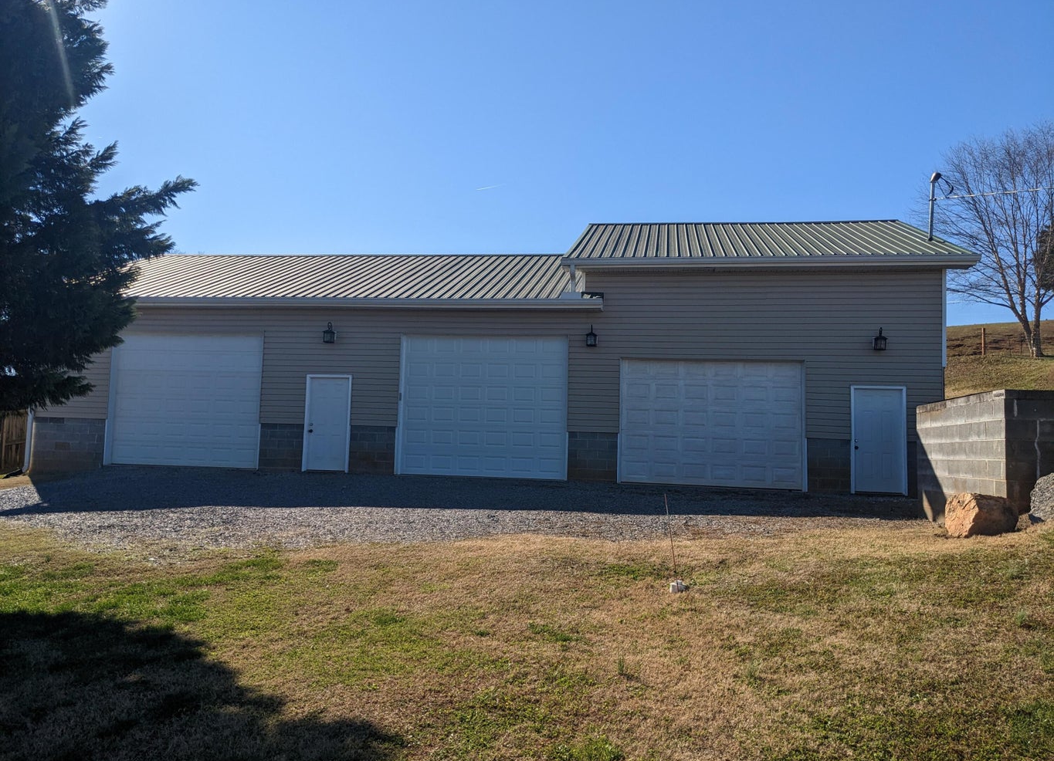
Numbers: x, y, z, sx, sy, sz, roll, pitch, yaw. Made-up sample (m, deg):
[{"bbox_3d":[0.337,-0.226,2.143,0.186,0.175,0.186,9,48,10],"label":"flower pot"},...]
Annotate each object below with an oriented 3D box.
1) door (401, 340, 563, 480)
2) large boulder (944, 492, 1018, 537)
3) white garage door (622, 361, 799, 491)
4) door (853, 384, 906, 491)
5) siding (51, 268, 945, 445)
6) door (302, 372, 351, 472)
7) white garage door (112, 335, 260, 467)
[{"bbox_3d":[-0.959,0.535,17.419,3.635,3.006,0.100,1,-4,8],"label":"door"},{"bbox_3d":[4.332,1.278,7.850,0.620,0.430,0.570,-1,-5,29],"label":"large boulder"},{"bbox_3d":[3.733,0.851,16.700,3.669,2.569,0.100,1,-4,8],"label":"white garage door"},{"bbox_3d":[6.911,1.161,16.164,1.023,2.106,0.100,1,-4,8],"label":"door"},{"bbox_3d":[-1.462,-0.661,17.560,19.510,3.376,0.150,1,-4,8],"label":"siding"},{"bbox_3d":[-4.341,0.926,17.847,1.002,2.106,0.100,1,-4,8],"label":"door"},{"bbox_3d":[-7.692,0.422,18.424,3.655,2.992,0.100,1,-4,8],"label":"white garage door"}]

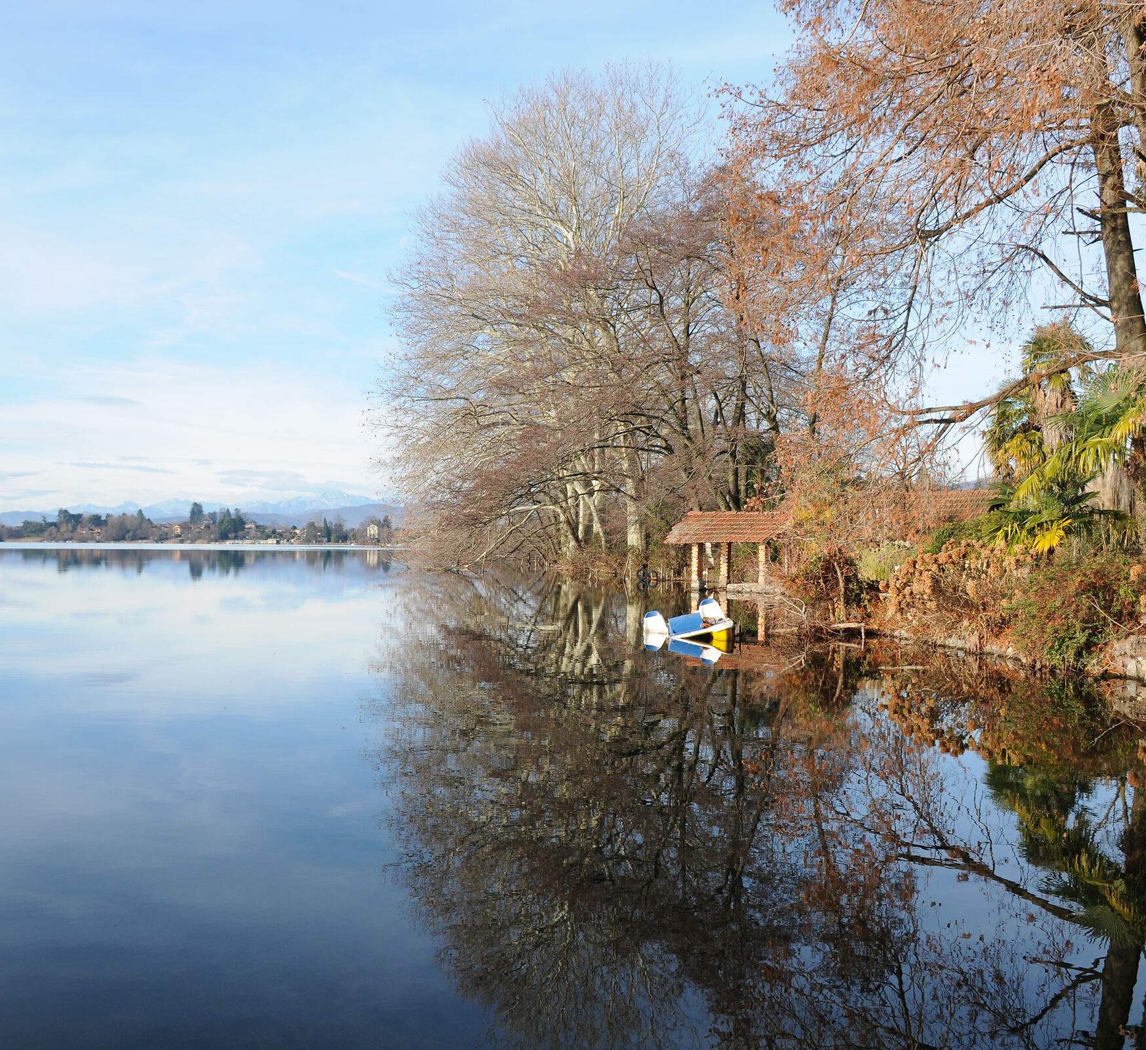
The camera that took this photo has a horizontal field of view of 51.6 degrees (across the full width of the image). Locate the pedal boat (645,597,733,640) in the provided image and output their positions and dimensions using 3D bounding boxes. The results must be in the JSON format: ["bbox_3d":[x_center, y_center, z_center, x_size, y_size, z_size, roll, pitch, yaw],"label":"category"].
[{"bbox_3d":[2.126,1.989,22.516,1.600,0.850,2.500,-13,-1,1],"label":"pedal boat"}]

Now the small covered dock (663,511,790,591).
[{"bbox_3d":[6.256,0.994,45.254,4.269,2.985,3.696,0,-1,36],"label":"small covered dock"}]

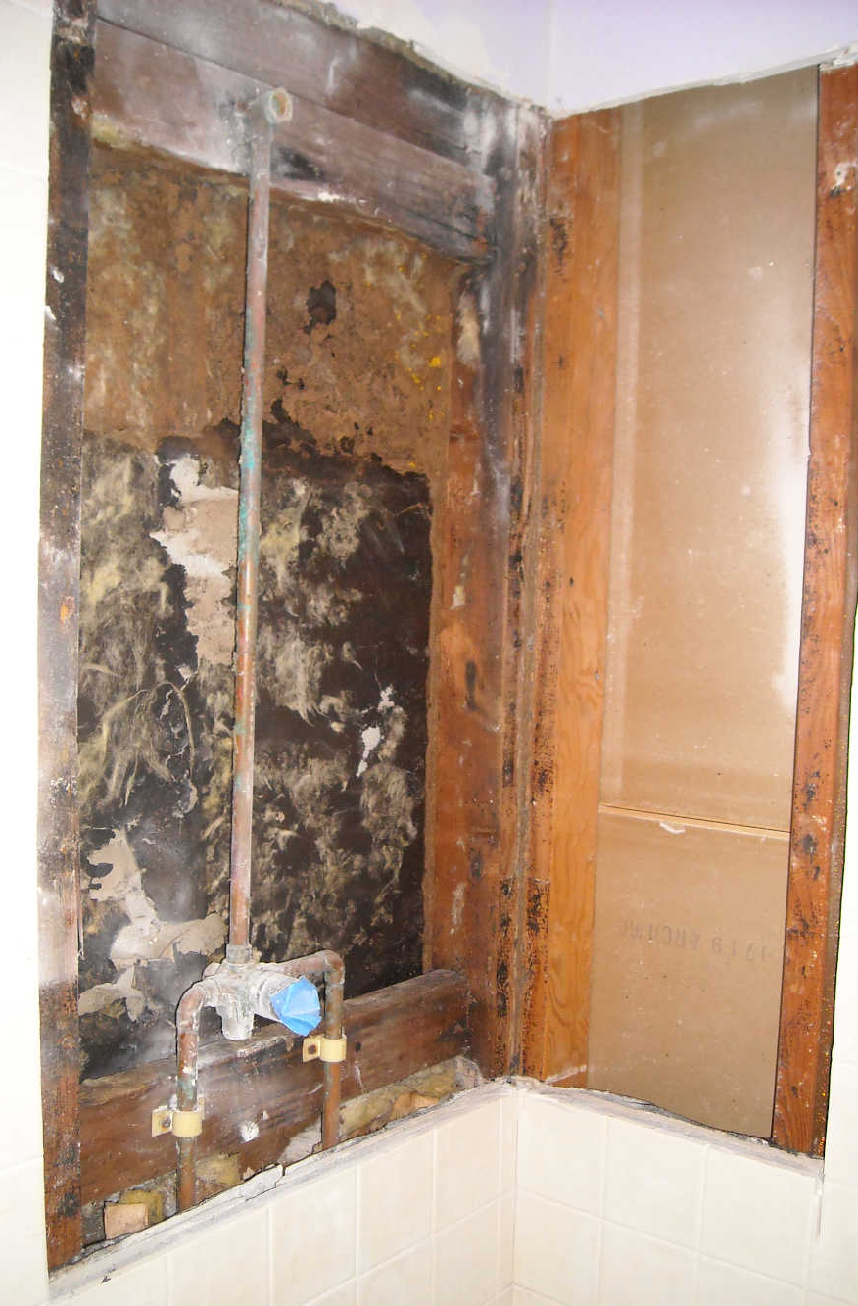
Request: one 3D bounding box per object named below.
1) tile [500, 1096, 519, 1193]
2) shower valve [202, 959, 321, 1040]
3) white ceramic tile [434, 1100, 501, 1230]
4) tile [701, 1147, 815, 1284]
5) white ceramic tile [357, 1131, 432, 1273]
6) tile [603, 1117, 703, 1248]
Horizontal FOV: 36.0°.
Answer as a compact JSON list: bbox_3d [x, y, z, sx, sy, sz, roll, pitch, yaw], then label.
[{"bbox_3d":[0.084,0.517,1.390,0.009,0.108,0.030,4,4,39],"label":"tile"},{"bbox_3d":[-0.139,0.296,1.113,0.102,0.073,0.079,4,4,39],"label":"shower valve"},{"bbox_3d":[0.038,0.516,1.335,0.009,0.108,0.108,4,4,39],"label":"white ceramic tile"},{"bbox_3d":[0.305,0.529,1.236,0.108,0.108,0.009,4,4,39],"label":"tile"},{"bbox_3d":[-0.030,0.518,1.248,0.009,0.108,0.108,4,4,39],"label":"white ceramic tile"},{"bbox_3d":[0.222,0.523,1.305,0.108,0.108,0.009,4,4,39],"label":"tile"}]

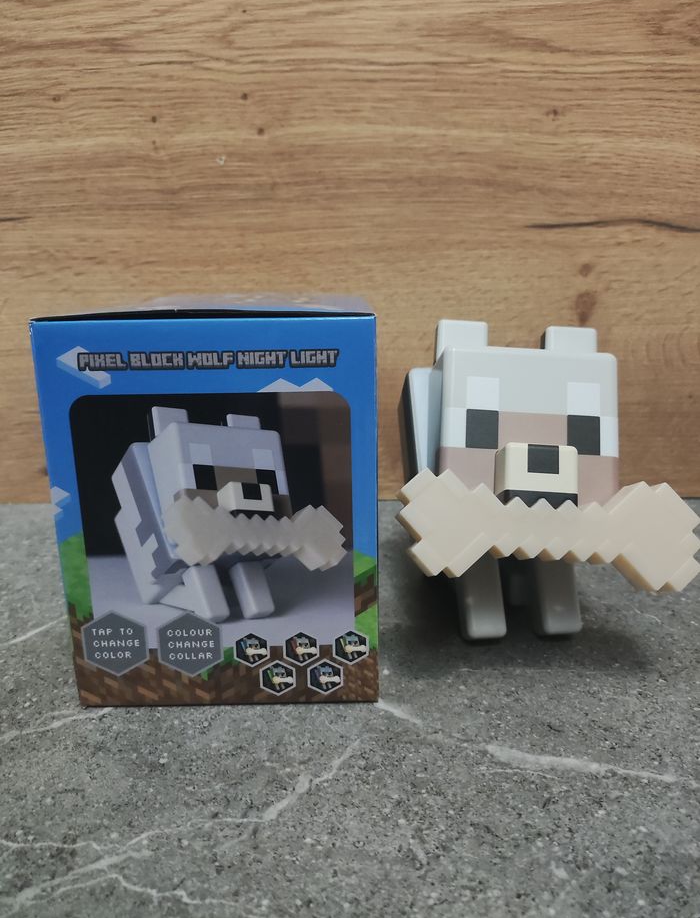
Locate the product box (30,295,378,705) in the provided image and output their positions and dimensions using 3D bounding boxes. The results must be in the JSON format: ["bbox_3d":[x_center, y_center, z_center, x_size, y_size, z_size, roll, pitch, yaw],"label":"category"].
[{"bbox_3d":[-0.051,0.008,0.319,0.121,0.157,0.133,-1,15,0],"label":"product box"}]

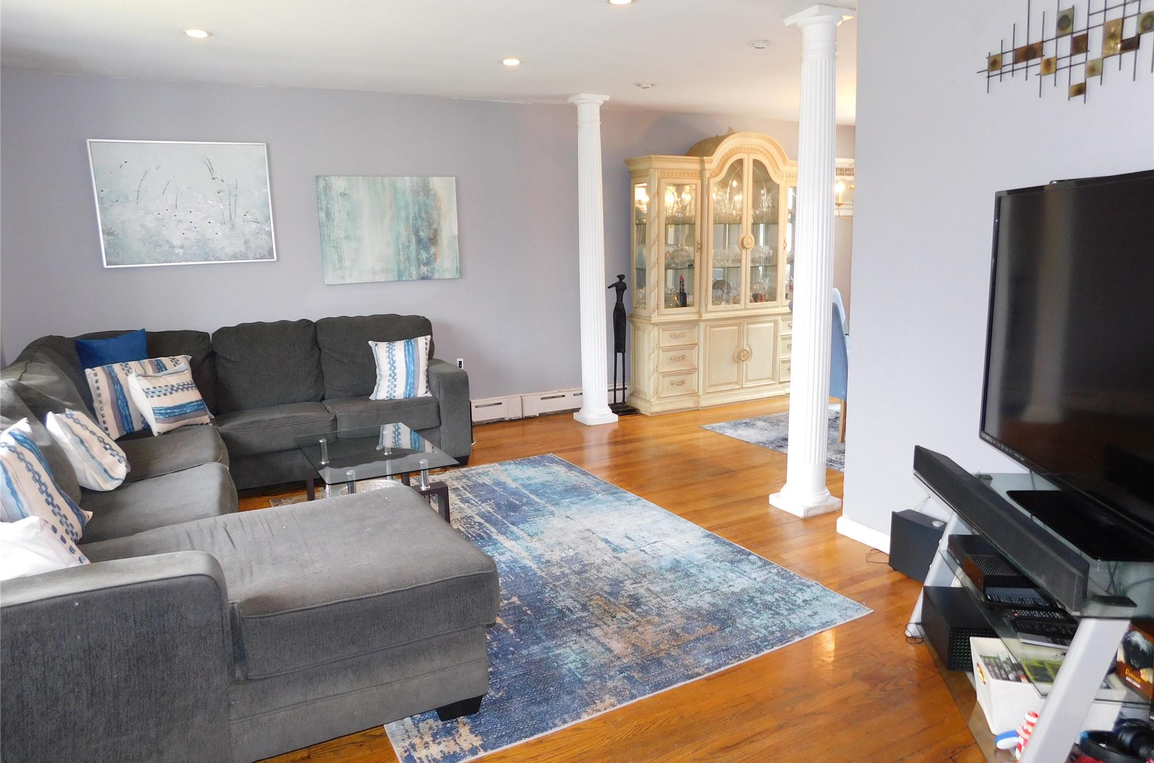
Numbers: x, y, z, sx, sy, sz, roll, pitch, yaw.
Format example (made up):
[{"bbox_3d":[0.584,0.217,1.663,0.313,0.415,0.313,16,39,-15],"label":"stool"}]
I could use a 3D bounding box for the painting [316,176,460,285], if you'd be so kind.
[{"bbox_3d":[-1.326,-1.086,5.487,0.990,0.737,0.035,-7,12,-28],"label":"painting"}]

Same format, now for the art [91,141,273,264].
[{"bbox_3d":[-2.458,-1.123,4.848,0.993,0.750,0.030,-7,12,-28],"label":"art"}]

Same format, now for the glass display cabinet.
[{"bbox_3d":[1.306,-0.949,6.632,1.870,2.250,0.460,-7,12,-28],"label":"glass display cabinet"}]

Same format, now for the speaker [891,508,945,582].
[{"bbox_3d":[1.467,0.700,3.211,0.130,0.260,0.280,-7,12,-28],"label":"speaker"}]

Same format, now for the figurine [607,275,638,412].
[{"bbox_3d":[0.351,-0.305,6.330,0.215,1.143,0.220,-7,12,-28],"label":"figurine"}]

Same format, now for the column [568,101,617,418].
[{"bbox_3d":[0.120,-0.899,5.936,0.262,2.466,0.262,-7,12,-28],"label":"column"}]

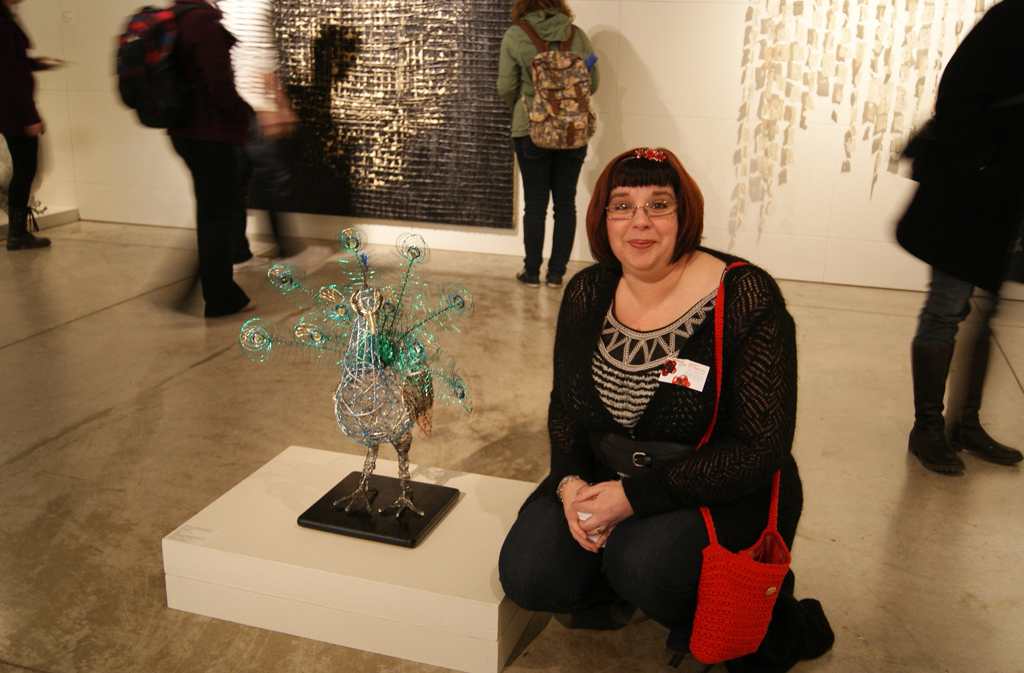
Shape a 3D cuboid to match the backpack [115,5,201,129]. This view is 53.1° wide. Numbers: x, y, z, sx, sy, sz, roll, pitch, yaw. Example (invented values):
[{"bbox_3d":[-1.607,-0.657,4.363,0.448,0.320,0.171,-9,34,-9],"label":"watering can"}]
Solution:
[{"bbox_3d":[-1.518,-1.151,4.372,0.240,0.490,0.320,-12,22,-38],"label":"backpack"}]

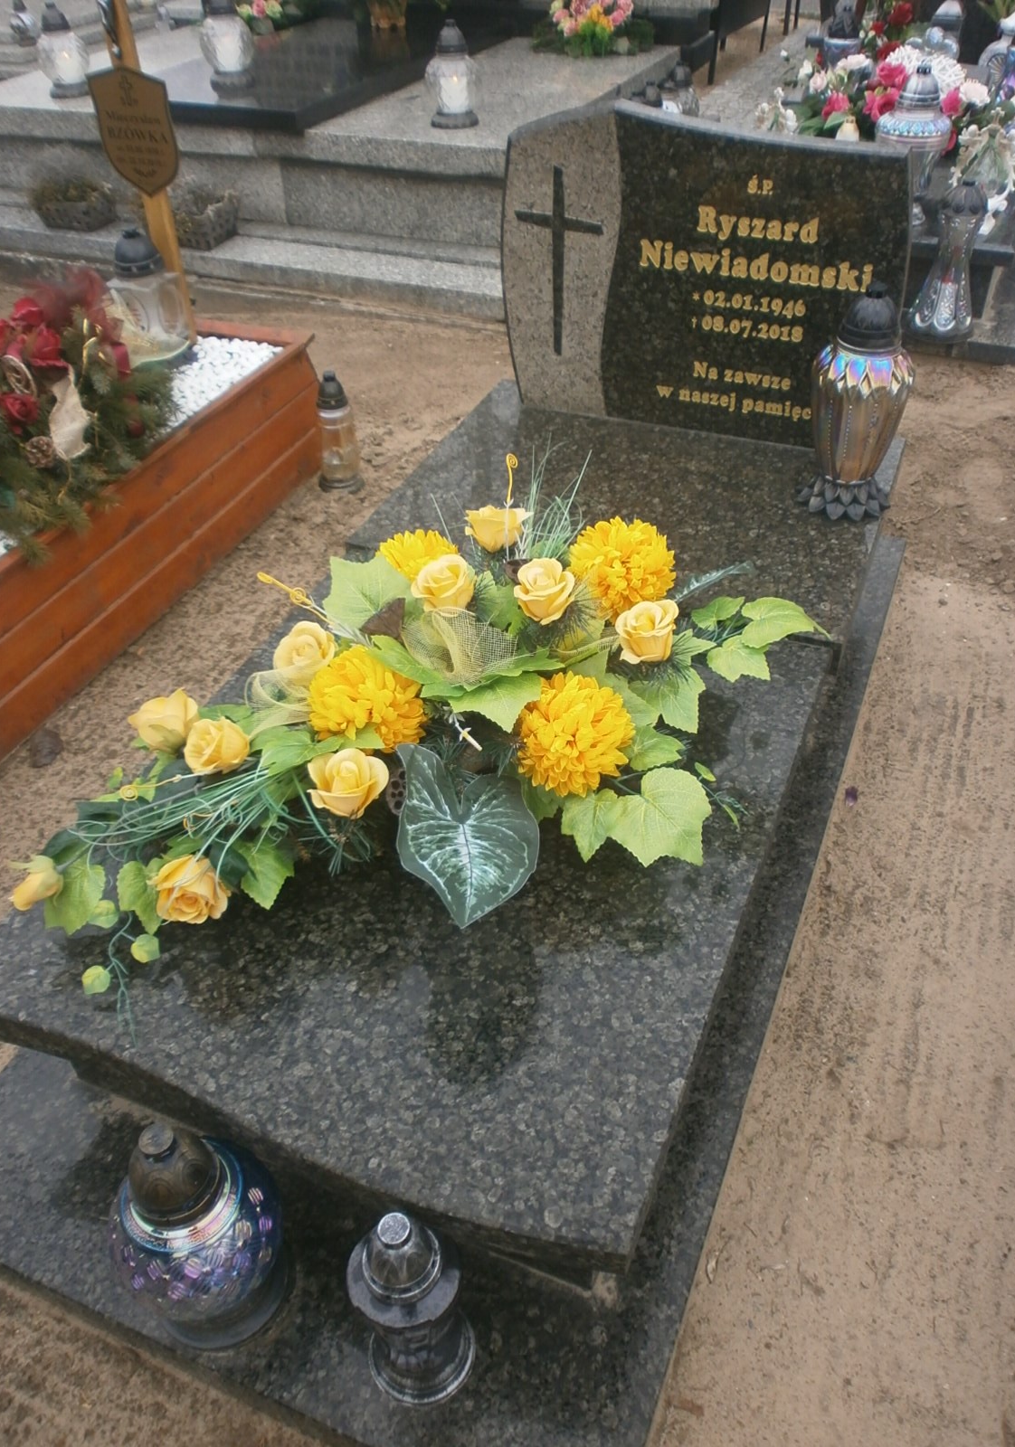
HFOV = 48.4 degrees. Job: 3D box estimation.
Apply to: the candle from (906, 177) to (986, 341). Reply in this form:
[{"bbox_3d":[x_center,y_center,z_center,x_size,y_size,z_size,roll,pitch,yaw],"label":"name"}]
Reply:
[{"bbox_3d":[1.257,-1.310,3.166,0.200,0.395,0.200,14,43,18],"label":"candle"}]

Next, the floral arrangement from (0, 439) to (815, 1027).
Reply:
[{"bbox_3d":[-0.081,-0.046,1.470,1.040,0.280,0.630,-11,42,-10],"label":"floral arrangement"}]

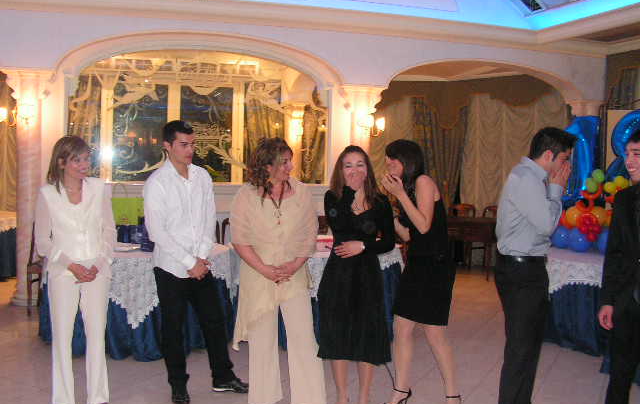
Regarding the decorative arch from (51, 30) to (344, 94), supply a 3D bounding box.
[{"bbox_3d":[-1.349,-1.679,7.867,3.431,0.647,0.250,1,2,-14],"label":"decorative arch"}]

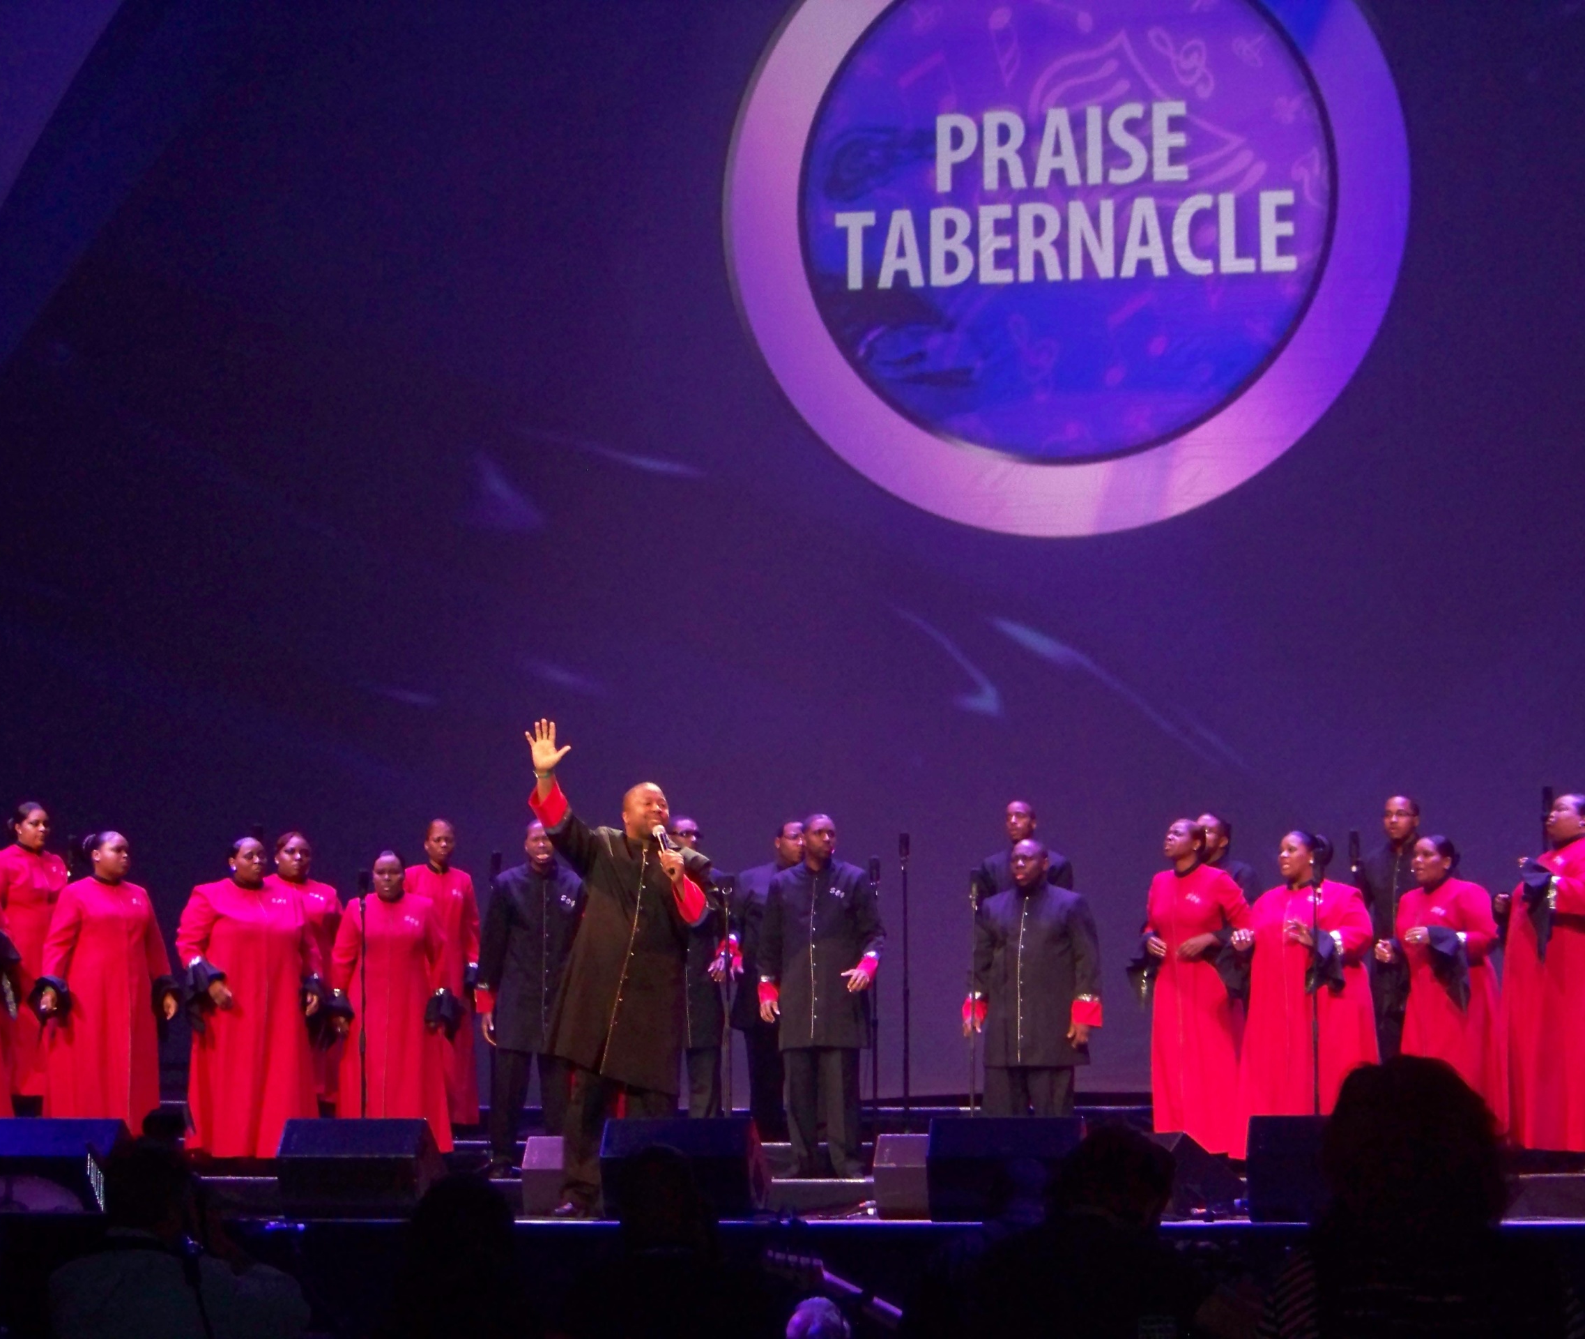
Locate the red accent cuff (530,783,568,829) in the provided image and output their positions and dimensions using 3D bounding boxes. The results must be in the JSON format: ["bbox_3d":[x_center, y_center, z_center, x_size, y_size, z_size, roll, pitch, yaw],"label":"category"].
[{"bbox_3d":[-0.992,0.553,16.350,0.150,0.140,0.145,-33,26,-5],"label":"red accent cuff"}]

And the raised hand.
[{"bbox_3d":[-0.989,0.317,16.300,0.185,0.215,0.075,0,-7,-2],"label":"raised hand"}]

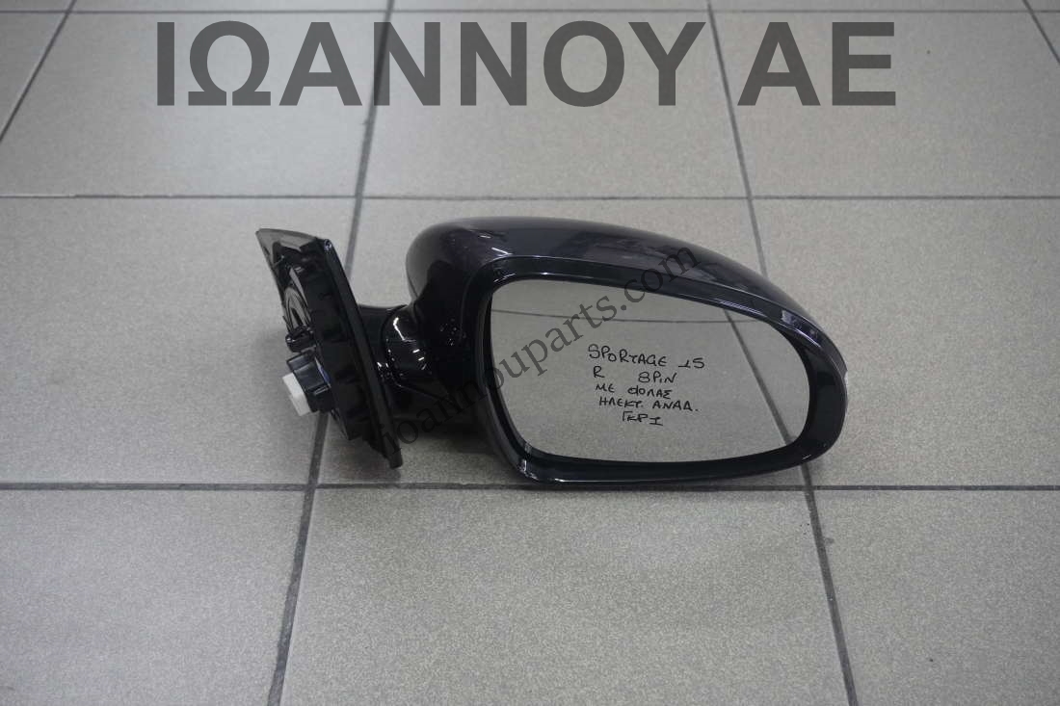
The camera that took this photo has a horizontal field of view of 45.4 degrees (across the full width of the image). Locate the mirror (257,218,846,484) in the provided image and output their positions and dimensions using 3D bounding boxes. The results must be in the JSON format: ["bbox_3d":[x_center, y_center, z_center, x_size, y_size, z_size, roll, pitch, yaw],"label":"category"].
[{"bbox_3d":[0.006,-0.030,0.840,0.383,0.188,0.166,0,43,0],"label":"mirror"}]

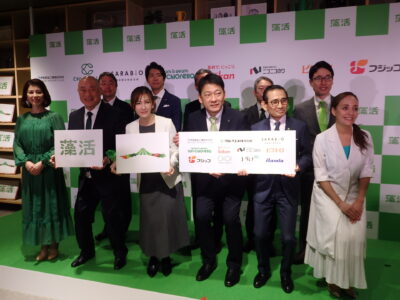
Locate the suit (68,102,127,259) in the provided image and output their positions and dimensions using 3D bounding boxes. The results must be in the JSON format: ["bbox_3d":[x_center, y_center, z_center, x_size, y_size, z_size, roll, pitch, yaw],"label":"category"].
[{"bbox_3d":[-0.854,0.268,3.003,0.540,1.366,0.400,1,6,8],"label":"suit"}]

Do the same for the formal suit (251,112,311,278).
[{"bbox_3d":[0.649,0.358,2.657,0.500,1.240,0.390,2,6,18],"label":"formal suit"}]

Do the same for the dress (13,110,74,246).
[{"bbox_3d":[-1.403,0.250,3.150,0.520,1.210,0.390,0,6,2],"label":"dress"}]

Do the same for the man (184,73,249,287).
[{"bbox_3d":[0.134,0.226,2.711,0.520,1.610,0.430,2,6,18],"label":"man"}]

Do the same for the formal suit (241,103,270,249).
[{"bbox_3d":[0.617,0.238,3.302,0.490,1.391,0.280,2,6,15],"label":"formal suit"}]

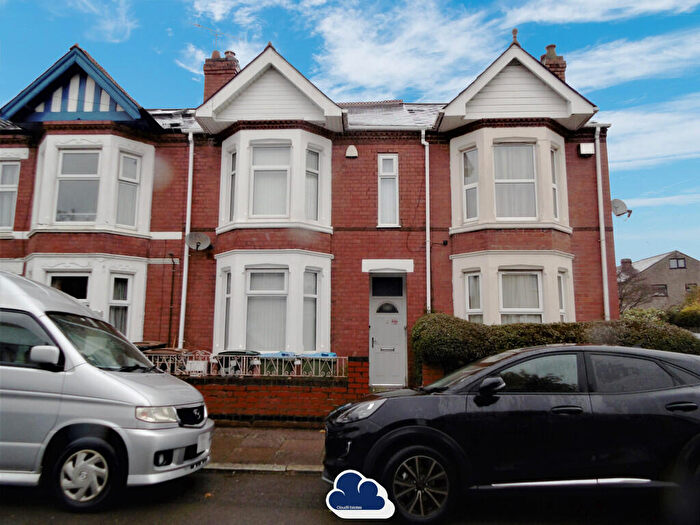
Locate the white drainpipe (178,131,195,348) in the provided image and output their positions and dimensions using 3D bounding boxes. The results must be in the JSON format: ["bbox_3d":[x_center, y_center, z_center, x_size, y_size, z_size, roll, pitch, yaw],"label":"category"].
[{"bbox_3d":[-3.573,-0.132,9.663,0.110,5.695,0.110,0,-7,3],"label":"white drainpipe"}]

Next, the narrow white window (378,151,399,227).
[{"bbox_3d":[0.926,-1.751,10.639,0.470,1.830,0.100,0,-8,2],"label":"narrow white window"}]

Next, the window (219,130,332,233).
[{"bbox_3d":[-1.799,-1.867,10.370,2.770,2.310,0.660,0,-8,2],"label":"window"}]

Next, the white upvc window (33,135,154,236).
[{"bbox_3d":[-6.275,-1.777,10.556,3.030,2.340,0.660,0,-8,2],"label":"white upvc window"}]

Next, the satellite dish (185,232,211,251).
[{"bbox_3d":[-3.522,-0.494,10.266,0.550,0.430,0.400,3,-8,-25],"label":"satellite dish"}]

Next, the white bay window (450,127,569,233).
[{"bbox_3d":[3.721,-1.844,10.124,2.780,2.340,0.660,0,-8,2],"label":"white bay window"}]

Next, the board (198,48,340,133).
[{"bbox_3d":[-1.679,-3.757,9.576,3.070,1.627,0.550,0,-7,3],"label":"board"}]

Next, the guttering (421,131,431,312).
[{"bbox_3d":[1.630,-0.116,9.443,0.167,5.727,0.120,0,-7,3],"label":"guttering"}]

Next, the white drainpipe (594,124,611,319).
[{"bbox_3d":[5.317,-0.114,9.279,0.100,5.768,0.110,0,-7,3],"label":"white drainpipe"}]

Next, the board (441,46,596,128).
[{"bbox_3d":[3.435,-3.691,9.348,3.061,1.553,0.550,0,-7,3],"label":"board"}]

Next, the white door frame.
[{"bbox_3d":[0.873,1.521,10.251,0.840,2.600,0.140,0,-8,2],"label":"white door frame"}]

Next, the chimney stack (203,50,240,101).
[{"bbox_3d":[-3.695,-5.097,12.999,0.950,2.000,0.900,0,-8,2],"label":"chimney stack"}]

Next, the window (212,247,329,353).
[{"bbox_3d":[-1.799,0.929,10.002,2.790,2.310,0.660,0,-8,2],"label":"window"}]

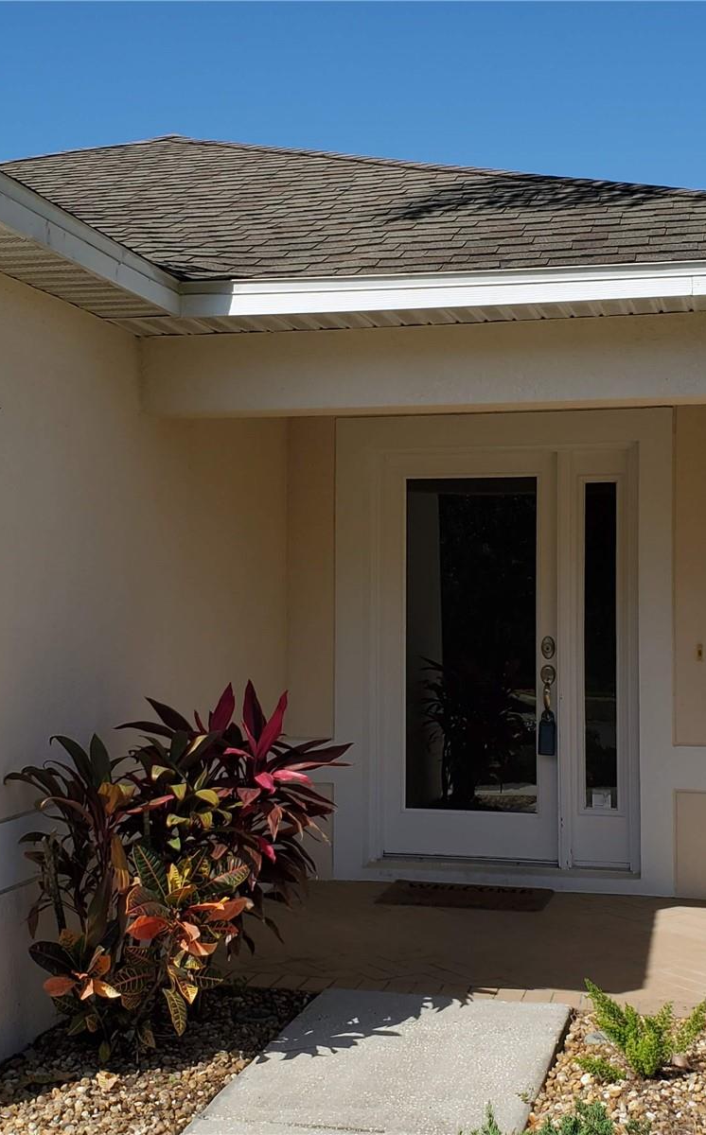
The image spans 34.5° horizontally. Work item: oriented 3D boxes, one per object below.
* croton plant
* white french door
[{"bbox_3d":[-0.595,0.990,3.900,1.060,1.140,0.850,0,-1,12],"label":"croton plant"},{"bbox_3d":[0.725,0.405,5.550,1.290,2.100,0.160,0,-1,12],"label":"white french door"}]

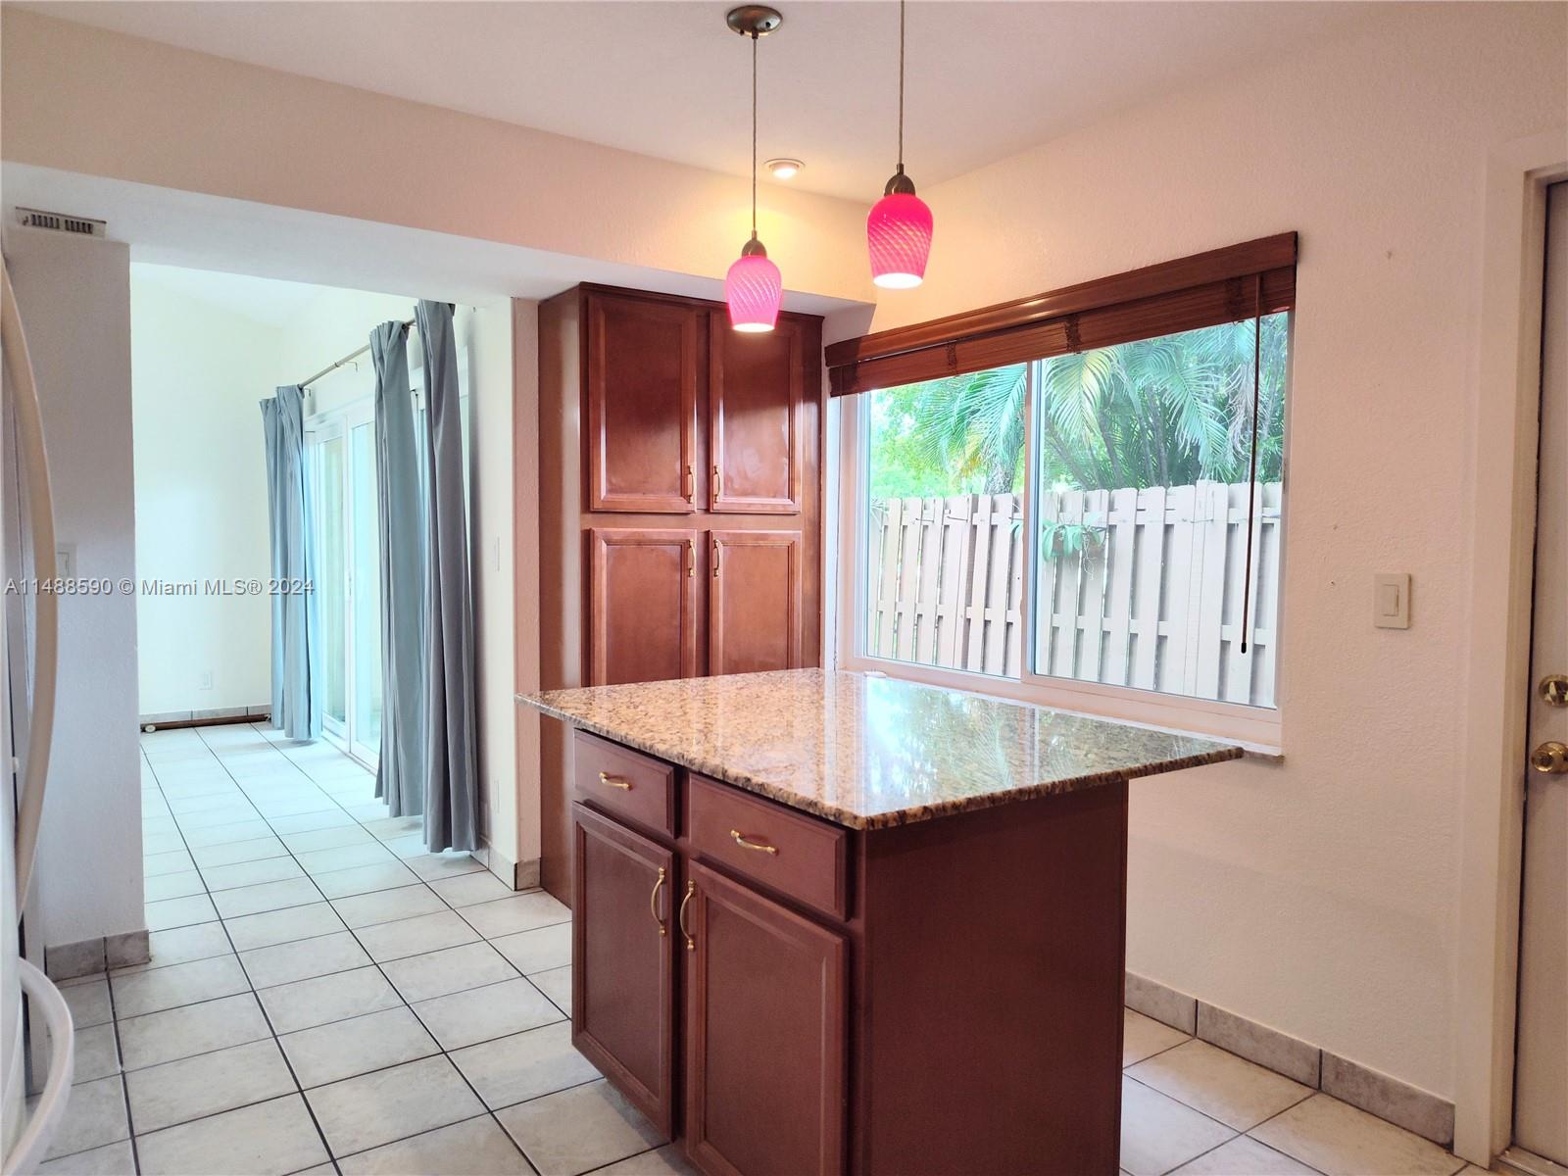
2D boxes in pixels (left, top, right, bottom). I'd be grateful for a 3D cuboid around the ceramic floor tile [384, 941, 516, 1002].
[{"bbox_3d":[-0.977,1.122,3.043,0.320,0.010,0.318,-1,3,-35],"label":"ceramic floor tile"}]

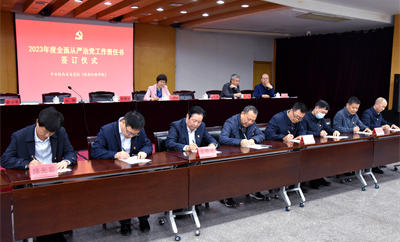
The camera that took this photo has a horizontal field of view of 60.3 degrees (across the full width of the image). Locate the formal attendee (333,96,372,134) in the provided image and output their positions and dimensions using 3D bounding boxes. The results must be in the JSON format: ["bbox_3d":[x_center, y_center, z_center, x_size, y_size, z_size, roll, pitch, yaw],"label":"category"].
[{"bbox_3d":[2.237,0.268,5.252,0.620,1.260,0.800,-4,7,-31],"label":"formal attendee"}]

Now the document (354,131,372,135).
[{"bbox_3d":[2.335,0.170,4.862,0.212,0.010,0.283,-3,7,-31],"label":"document"}]

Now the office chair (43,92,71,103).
[{"bbox_3d":[-2.488,-0.040,6.133,0.550,0.918,0.600,-4,7,-31],"label":"office chair"}]

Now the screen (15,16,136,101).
[{"bbox_3d":[-2.755,-1.307,7.952,2.579,2.030,0.060,-4,7,-31],"label":"screen"}]

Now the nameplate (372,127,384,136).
[{"bbox_3d":[2.416,0.147,4.666,0.192,0.096,0.086,-3,7,-31],"label":"nameplate"}]

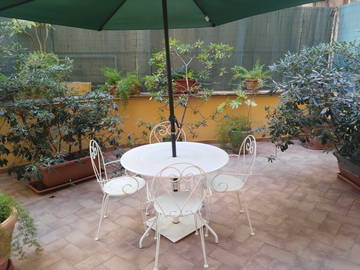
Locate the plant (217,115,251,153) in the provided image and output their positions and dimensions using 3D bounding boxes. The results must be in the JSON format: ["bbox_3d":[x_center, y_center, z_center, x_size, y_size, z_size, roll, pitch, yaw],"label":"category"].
[{"bbox_3d":[0.933,-0.032,5.077,0.594,0.660,0.500,-1,14,0],"label":"plant"}]

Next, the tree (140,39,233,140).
[{"bbox_3d":[0.112,-0.603,4.853,1.521,1.912,1.200,-1,14,0],"label":"tree"}]

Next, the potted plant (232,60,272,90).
[{"bbox_3d":[1.387,-1.151,5.649,0.738,0.572,0.550,-1,14,0],"label":"potted plant"}]

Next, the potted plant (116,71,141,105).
[{"bbox_3d":[-0.962,-0.893,5.444,0.448,0.610,0.450,-1,14,0],"label":"potted plant"}]

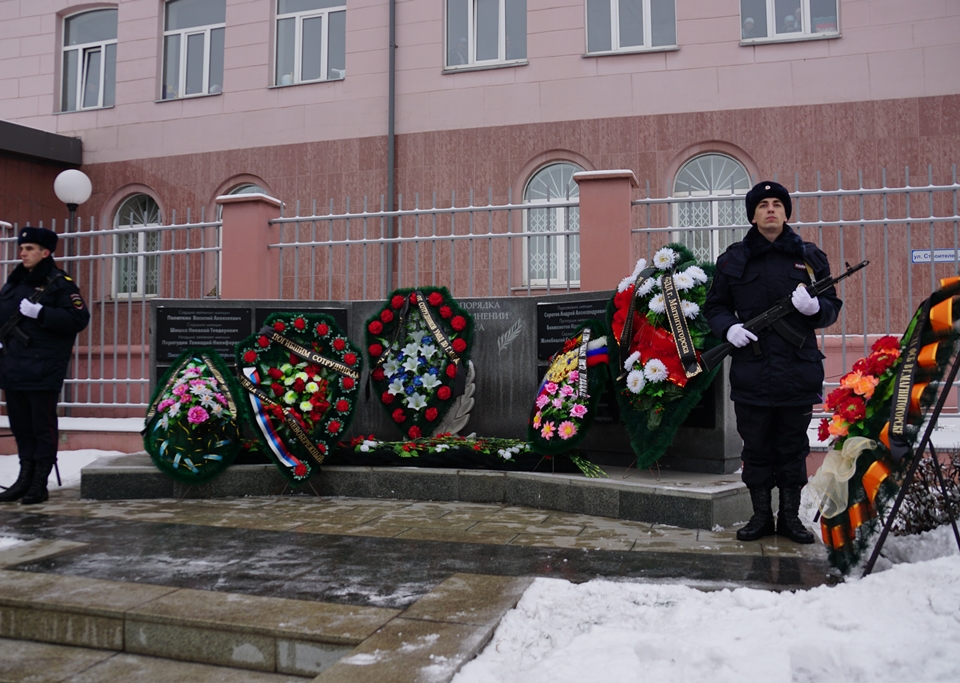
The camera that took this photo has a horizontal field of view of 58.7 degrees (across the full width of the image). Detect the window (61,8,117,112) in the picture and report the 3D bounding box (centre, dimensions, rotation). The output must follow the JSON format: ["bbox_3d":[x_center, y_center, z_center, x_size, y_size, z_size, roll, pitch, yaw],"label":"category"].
[{"bbox_3d":[-7.579,-5.433,16.500,1.450,1.970,0.200,-1,-3,16],"label":"window"}]

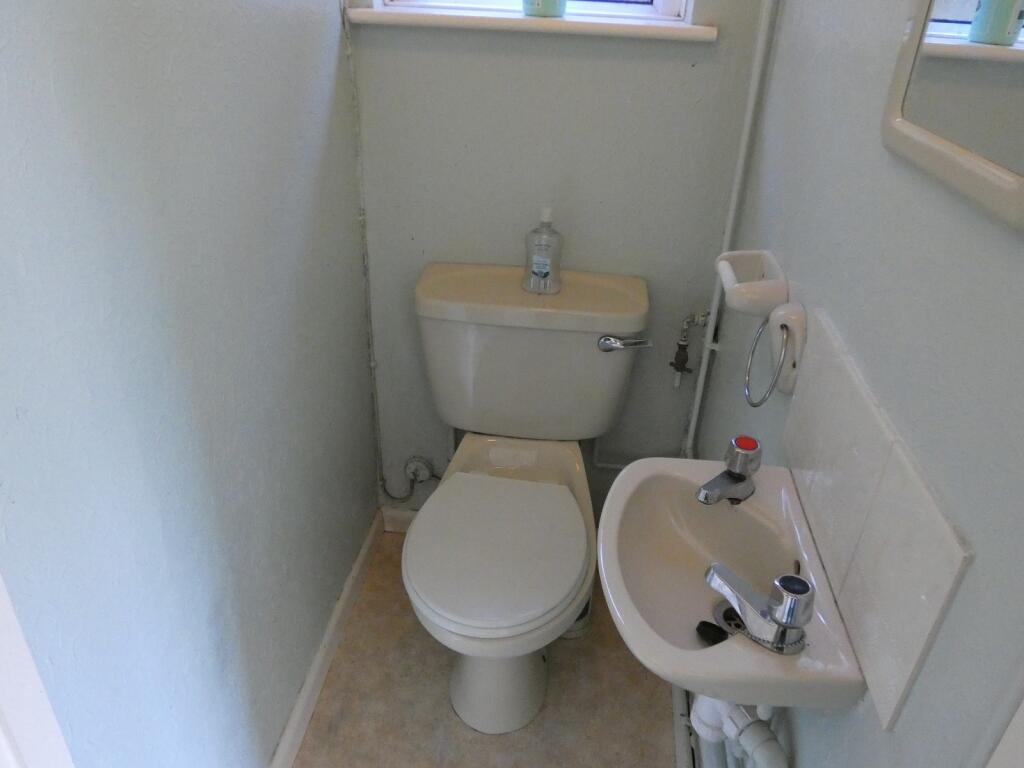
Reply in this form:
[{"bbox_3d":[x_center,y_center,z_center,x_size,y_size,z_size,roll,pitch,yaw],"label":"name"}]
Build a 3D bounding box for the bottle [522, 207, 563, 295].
[{"bbox_3d":[0.064,-0.273,1.496,0.077,0.177,0.050,7,30,8],"label":"bottle"}]

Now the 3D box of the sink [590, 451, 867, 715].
[{"bbox_3d":[0.239,0.260,0.930,0.270,0.148,0.365,5,30,5],"label":"sink"}]

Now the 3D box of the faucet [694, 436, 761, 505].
[{"bbox_3d":[0.277,0.115,0.958,0.107,0.087,0.047,-19,36,-32],"label":"faucet"}]

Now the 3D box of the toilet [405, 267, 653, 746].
[{"bbox_3d":[0.005,0.264,1.546,0.475,0.810,0.685,5,30,5],"label":"toilet"}]

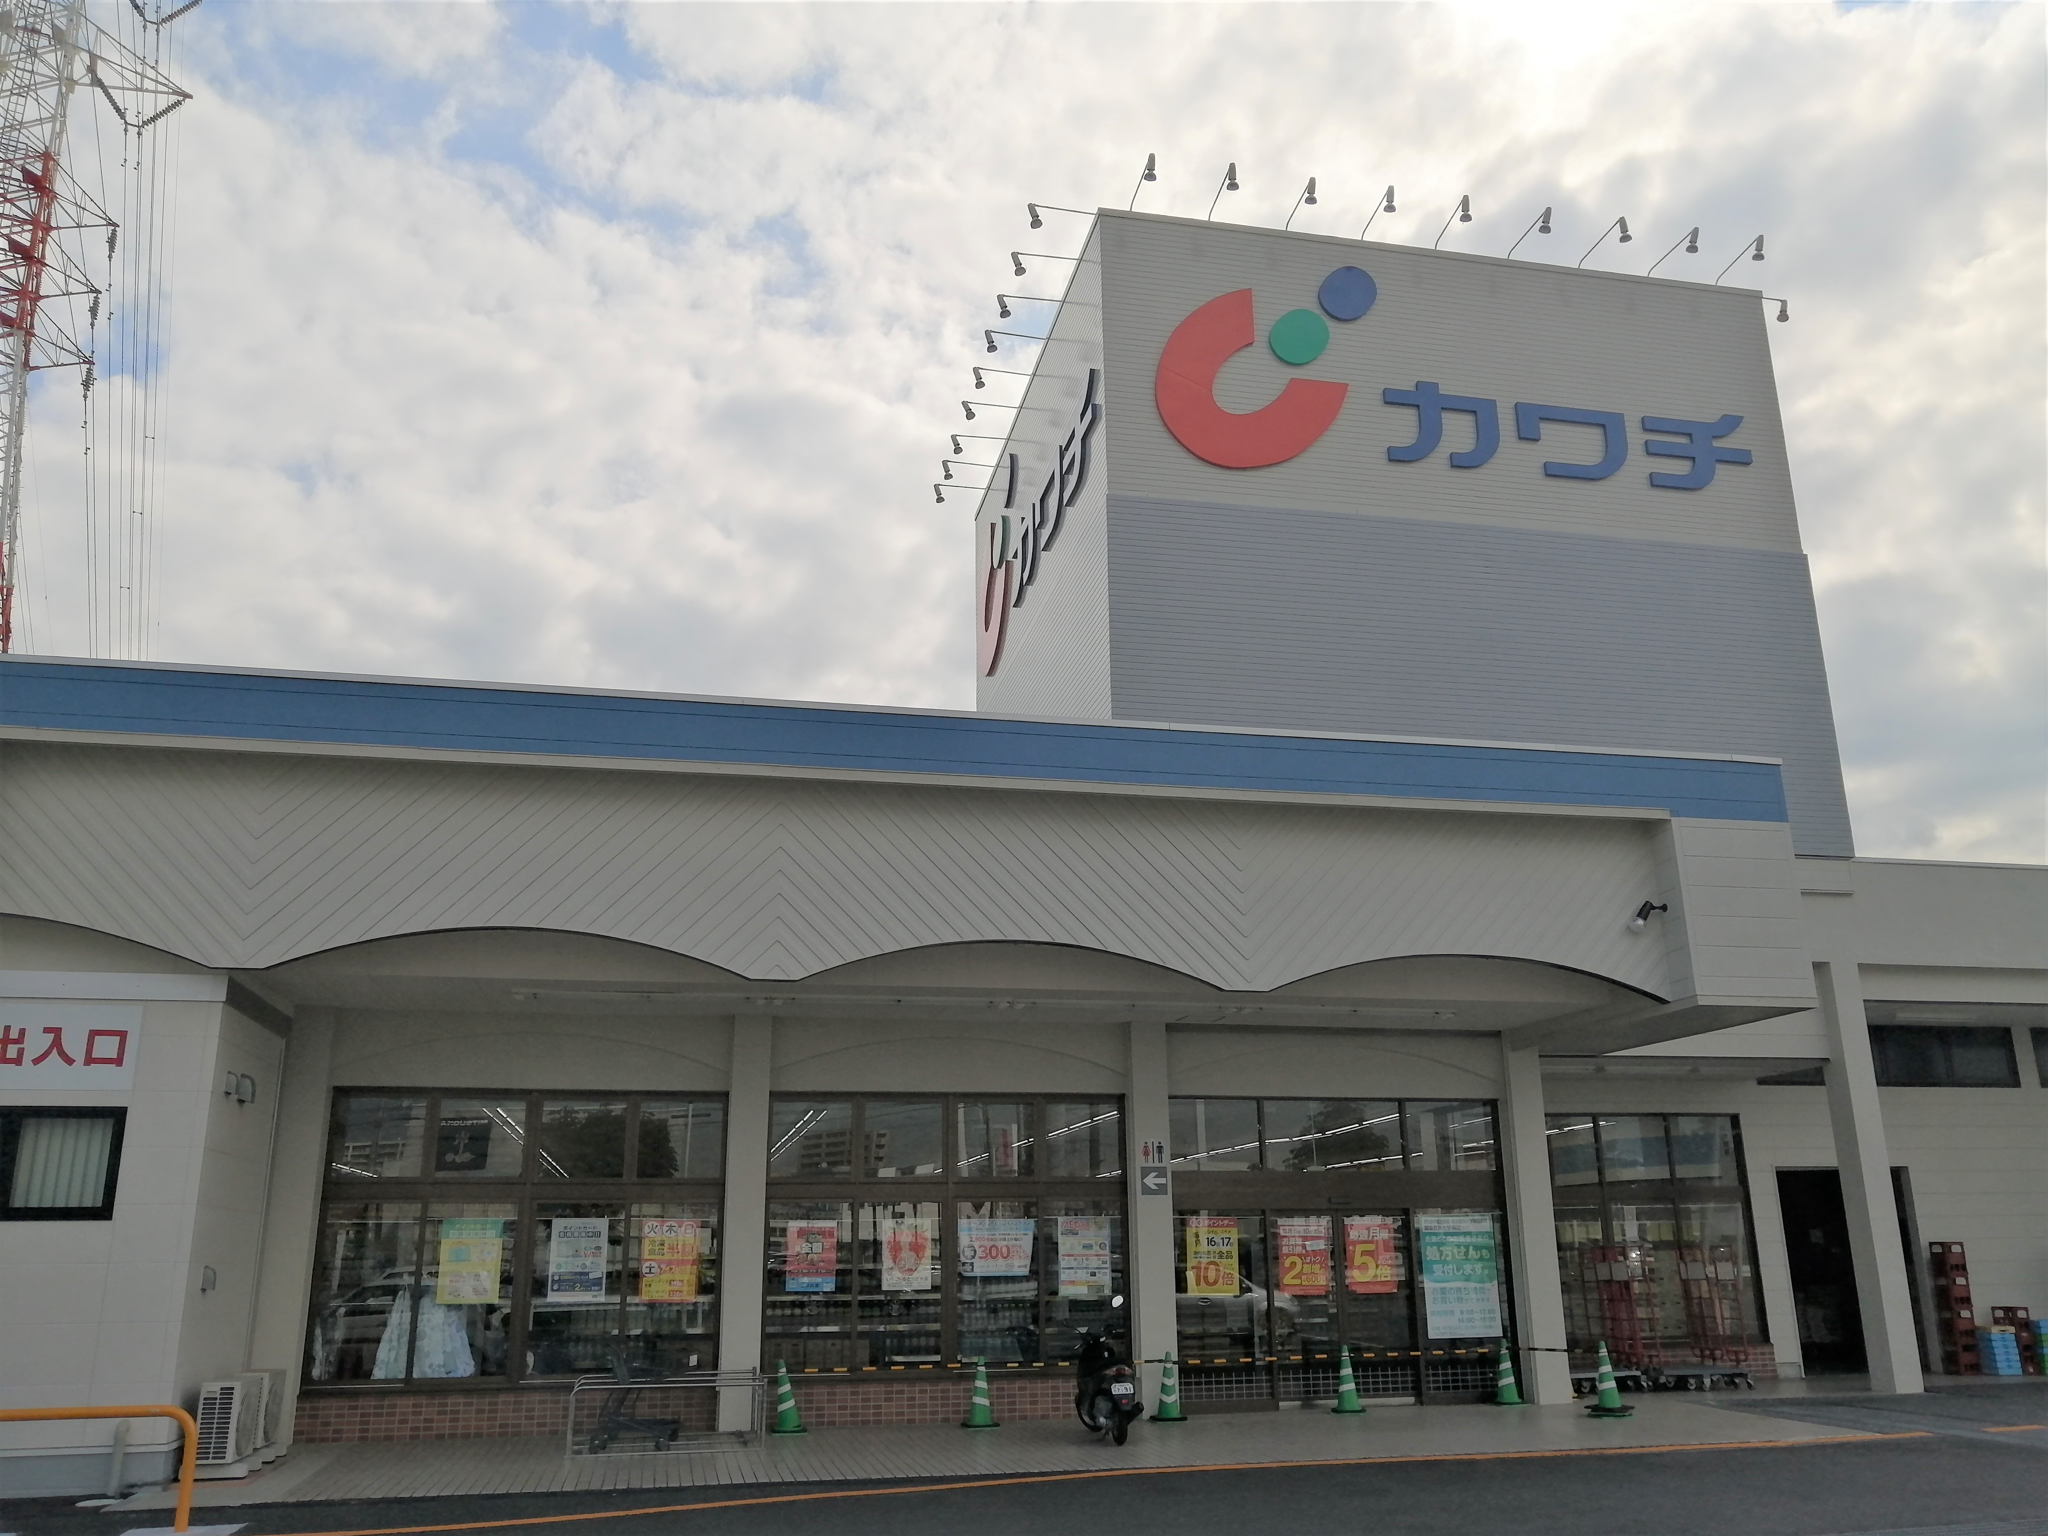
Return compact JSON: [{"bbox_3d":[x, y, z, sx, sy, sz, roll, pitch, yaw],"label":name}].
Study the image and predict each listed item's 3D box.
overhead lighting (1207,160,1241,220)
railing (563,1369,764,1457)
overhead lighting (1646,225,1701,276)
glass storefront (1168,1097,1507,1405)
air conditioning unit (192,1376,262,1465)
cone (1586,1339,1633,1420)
[{"bbox_3d":[2.637,-7.573,21.214,0.180,0.460,1.060,3,-17,-12],"label":"overhead lighting"},{"bbox_3d":[-3.393,6.144,15.267,1.770,0.600,1.410,3,-17,-11],"label":"railing"},{"bbox_3d":[8.996,-7.070,22.171,0.220,0.440,1.170,3,-17,-11],"label":"overhead lighting"},{"bbox_3d":[3.650,5.492,18.186,4.130,3.380,0.180,3,-17,-11],"label":"glass storefront"},{"bbox_3d":[-6.822,5.595,13.717,0.300,0.630,0.780,3,-17,-12],"label":"air conditioning unit"},{"bbox_3d":[6.187,6.488,16.985,0.370,0.740,0.370,3,-17,-11],"label":"cone"}]

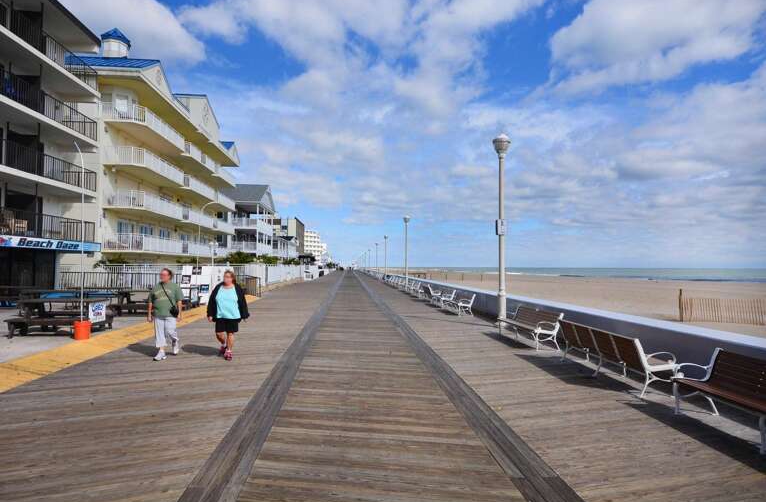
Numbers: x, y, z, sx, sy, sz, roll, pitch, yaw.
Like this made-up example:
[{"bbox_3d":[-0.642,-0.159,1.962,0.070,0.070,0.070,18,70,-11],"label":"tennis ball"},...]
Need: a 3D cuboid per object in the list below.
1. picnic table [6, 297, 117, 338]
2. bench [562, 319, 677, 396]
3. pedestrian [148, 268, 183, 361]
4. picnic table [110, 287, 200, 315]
[{"bbox_3d":[-8.190,1.701,11.411,1.870,0.760,1.500,1,-2,-16],"label":"picnic table"},{"bbox_3d":[3.472,1.557,6.928,0.660,0.780,2.250,0,-2,-4],"label":"bench"},{"bbox_3d":[-4.035,1.143,8.338,0.560,1.670,0.460,0,-2,-7],"label":"pedestrian"},{"bbox_3d":[-8.478,1.890,16.550,2.100,0.760,1.500,1,-2,-14],"label":"picnic table"}]

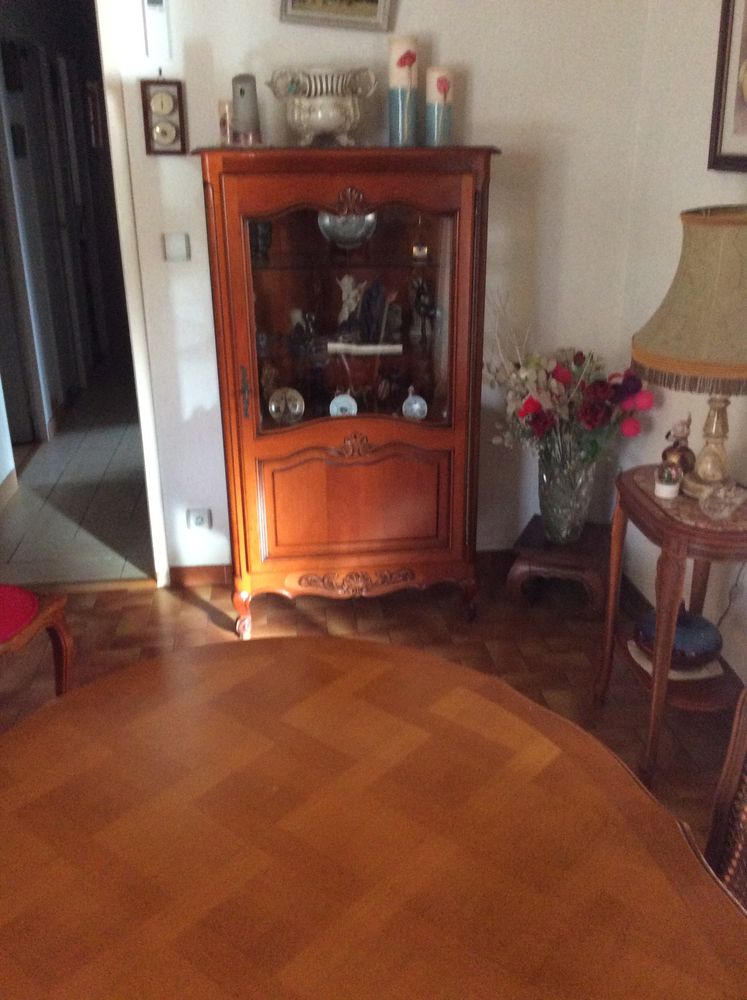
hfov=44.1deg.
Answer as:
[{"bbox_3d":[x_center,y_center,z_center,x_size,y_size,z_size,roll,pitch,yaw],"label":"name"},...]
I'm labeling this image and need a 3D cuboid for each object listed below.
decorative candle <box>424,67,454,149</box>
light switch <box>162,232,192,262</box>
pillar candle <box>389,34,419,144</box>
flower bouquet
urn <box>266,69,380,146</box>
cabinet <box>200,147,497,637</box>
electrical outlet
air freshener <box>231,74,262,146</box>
[{"bbox_3d":[0.186,-1.129,2.655,0.077,0.207,0.077,-3,22,-7],"label":"decorative candle"},{"bbox_3d":[-0.615,-0.790,2.893,0.082,0.086,0.016,-3,22,-7],"label":"light switch"},{"bbox_3d":[0.086,-1.169,2.659,0.082,0.285,0.082,-3,19,-7],"label":"pillar candle"},{"bbox_3d":[0.620,-0.171,3.049,0.503,0.681,0.424,-3,22,-7],"label":"flower bouquet"},{"bbox_3d":[-0.145,-1.109,2.612,0.308,0.205,0.202,-3,22,-7],"label":"urn"},{"bbox_3d":[-0.085,-0.329,2.937,0.829,1.485,0.390,-3,22,-7],"label":"cabinet"},{"bbox_3d":[-0.608,0.069,3.237,0.082,0.081,0.016,-3,22,-7],"label":"electrical outlet"},{"bbox_3d":[-0.359,-1.092,2.590,0.083,0.186,0.083,-3,22,-7],"label":"air freshener"}]

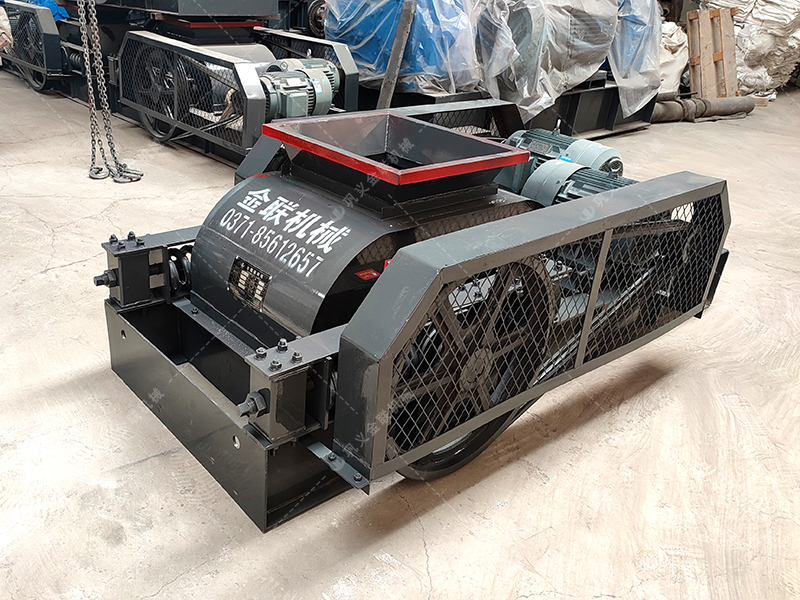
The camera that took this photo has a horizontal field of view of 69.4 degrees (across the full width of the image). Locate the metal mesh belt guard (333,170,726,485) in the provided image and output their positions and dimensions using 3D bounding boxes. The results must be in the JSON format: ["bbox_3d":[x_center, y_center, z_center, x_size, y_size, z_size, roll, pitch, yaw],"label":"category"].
[{"bbox_3d":[0.444,-0.027,1.477,1.380,0.425,0.125,-18,33,-37],"label":"metal mesh belt guard"}]

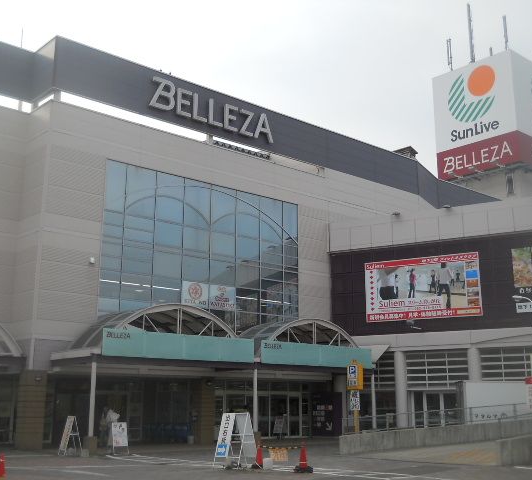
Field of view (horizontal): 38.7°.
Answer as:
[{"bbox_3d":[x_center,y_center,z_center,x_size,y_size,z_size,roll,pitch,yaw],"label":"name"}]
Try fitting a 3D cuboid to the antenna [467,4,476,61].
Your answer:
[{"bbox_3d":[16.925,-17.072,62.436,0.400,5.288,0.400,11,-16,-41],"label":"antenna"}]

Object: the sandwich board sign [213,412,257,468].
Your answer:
[{"bbox_3d":[-0.770,5.345,20.255,0.900,1.410,0.820,-12,-17,42],"label":"sandwich board sign"}]

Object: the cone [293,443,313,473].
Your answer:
[{"bbox_3d":[0.888,5.310,18.526,0.420,0.710,0.420,0,-13,0],"label":"cone"}]

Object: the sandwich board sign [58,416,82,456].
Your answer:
[{"bbox_3d":[-6.678,6.741,26.096,0.560,1.280,0.500,11,-17,-40],"label":"sandwich board sign"}]

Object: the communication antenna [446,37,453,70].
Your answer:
[{"bbox_3d":[18.055,-18.044,73.844,0.300,3.370,0.330,11,-17,-41],"label":"communication antenna"}]

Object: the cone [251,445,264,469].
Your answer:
[{"bbox_3d":[-0.201,5.783,20.545,0.390,0.700,0.390,0,-12,0],"label":"cone"}]

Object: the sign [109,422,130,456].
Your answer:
[{"bbox_3d":[-4.991,6.685,25.570,0.600,1.020,0.580,9,-15,-36],"label":"sign"}]

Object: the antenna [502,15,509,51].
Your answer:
[{"bbox_3d":[21.982,-19.026,69.623,0.270,3.520,0.280,11,-17,-41],"label":"antenna"}]

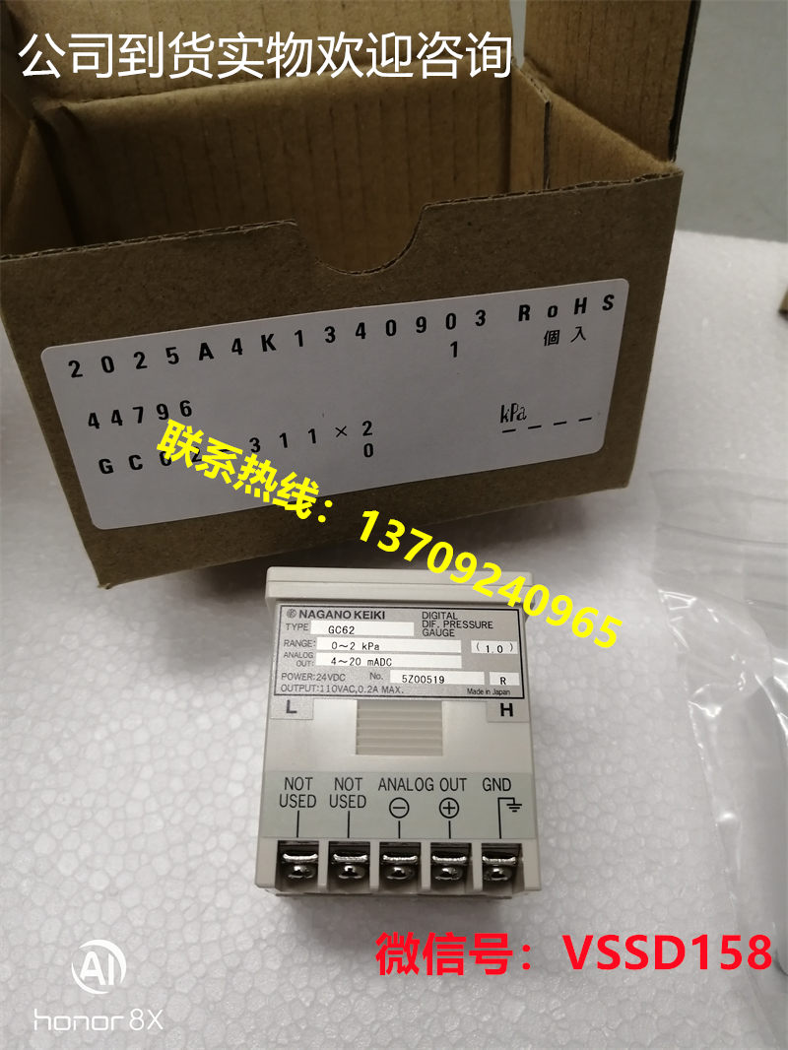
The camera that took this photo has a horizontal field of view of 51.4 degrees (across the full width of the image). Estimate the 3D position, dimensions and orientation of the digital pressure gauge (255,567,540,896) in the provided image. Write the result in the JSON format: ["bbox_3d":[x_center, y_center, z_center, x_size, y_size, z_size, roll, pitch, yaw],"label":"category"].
[{"bbox_3d":[0.001,0.054,0.203,0.061,0.061,0.070,1,67,0],"label":"digital pressure gauge"}]

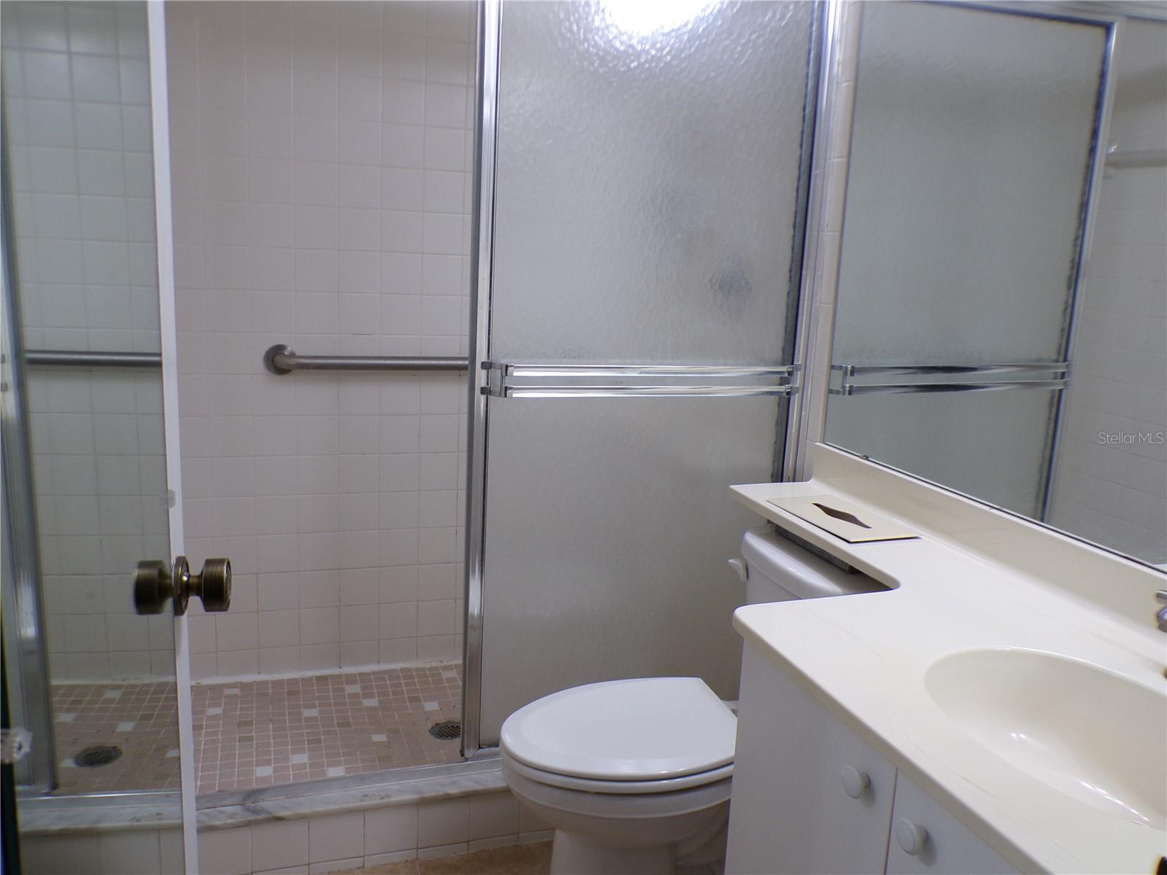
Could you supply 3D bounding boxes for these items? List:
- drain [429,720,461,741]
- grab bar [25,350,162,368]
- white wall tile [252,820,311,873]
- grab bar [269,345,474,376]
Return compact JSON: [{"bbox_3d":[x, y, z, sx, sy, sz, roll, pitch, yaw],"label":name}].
[{"bbox_3d":[-0.348,0.761,2.447,0.102,0.010,0.102,-1,12,-18],"label":"drain"},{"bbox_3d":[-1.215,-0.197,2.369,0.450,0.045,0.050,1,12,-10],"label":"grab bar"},{"bbox_3d":[-0.614,0.824,1.915,0.108,0.106,0.010,-1,12,-18],"label":"white wall tile"},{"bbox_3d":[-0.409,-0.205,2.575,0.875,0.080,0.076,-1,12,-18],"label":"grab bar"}]

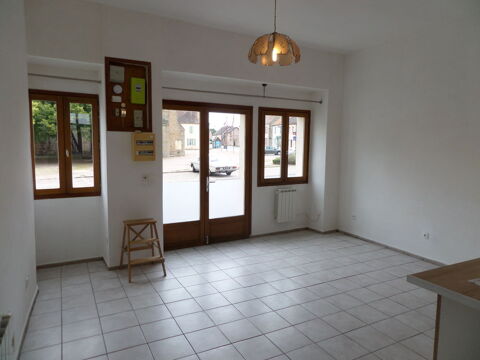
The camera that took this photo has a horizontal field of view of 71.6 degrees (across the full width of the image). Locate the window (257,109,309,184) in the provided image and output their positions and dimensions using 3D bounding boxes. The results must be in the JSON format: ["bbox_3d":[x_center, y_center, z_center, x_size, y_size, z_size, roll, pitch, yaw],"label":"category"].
[{"bbox_3d":[0.777,-0.566,5.856,1.090,1.320,0.100,-2,6,-28],"label":"window"}]

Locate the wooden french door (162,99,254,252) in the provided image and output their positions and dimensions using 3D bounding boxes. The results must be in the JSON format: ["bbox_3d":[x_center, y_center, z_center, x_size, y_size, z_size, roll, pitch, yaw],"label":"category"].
[{"bbox_3d":[-0.548,-0.073,5.201,1.650,2.200,0.100,-2,6,-28],"label":"wooden french door"}]

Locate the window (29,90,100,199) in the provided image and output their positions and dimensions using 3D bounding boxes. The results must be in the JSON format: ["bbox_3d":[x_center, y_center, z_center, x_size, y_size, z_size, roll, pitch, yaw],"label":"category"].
[{"bbox_3d":[-2.243,-0.438,4.255,0.820,1.334,0.100,-2,6,-28],"label":"window"}]

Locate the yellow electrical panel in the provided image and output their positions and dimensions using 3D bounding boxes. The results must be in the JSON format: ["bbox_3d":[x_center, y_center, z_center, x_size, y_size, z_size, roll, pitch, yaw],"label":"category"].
[{"bbox_3d":[-1.210,-0.410,4.189,0.257,0.340,0.105,-2,6,-28],"label":"yellow electrical panel"}]

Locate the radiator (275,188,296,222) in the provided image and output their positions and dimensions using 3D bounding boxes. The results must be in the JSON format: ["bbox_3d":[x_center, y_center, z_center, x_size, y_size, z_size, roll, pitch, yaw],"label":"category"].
[{"bbox_3d":[0.808,0.450,5.897,0.375,0.570,0.105,-2,6,-28],"label":"radiator"}]

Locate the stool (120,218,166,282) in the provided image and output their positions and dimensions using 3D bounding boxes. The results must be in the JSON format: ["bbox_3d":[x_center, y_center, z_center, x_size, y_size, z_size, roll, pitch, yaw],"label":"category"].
[{"bbox_3d":[-1.182,0.826,4.060,0.440,0.630,0.530,-2,6,-28],"label":"stool"}]

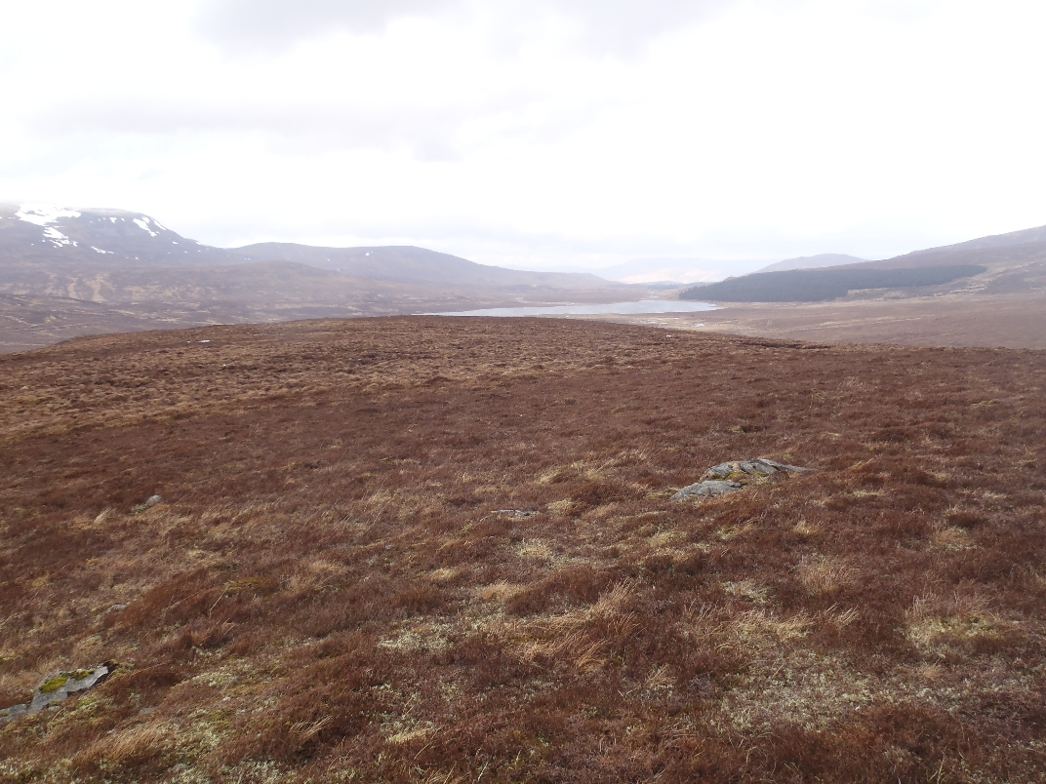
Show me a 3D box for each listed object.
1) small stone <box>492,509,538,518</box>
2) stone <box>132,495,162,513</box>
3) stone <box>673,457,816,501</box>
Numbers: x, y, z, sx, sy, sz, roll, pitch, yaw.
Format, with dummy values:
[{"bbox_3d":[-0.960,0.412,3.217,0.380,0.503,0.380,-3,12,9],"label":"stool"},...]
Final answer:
[{"bbox_3d":[-0.059,0.980,6.800,0.360,0.060,0.190,-1,8,-5],"label":"small stone"},{"bbox_3d":[-3.379,1.012,7.600,0.250,0.120,0.190,-2,8,-15],"label":"stone"},{"bbox_3d":[2.029,0.795,7.700,1.240,0.270,0.750,-2,8,-15],"label":"stone"}]

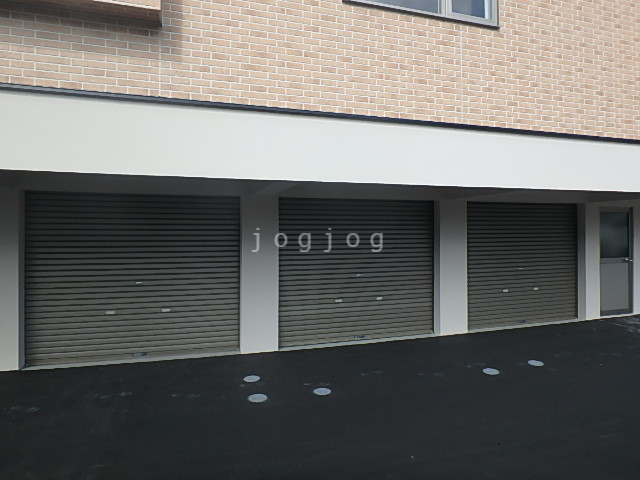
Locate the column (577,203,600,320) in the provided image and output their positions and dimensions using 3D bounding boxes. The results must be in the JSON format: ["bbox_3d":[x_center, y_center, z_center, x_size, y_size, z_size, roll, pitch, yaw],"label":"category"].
[{"bbox_3d":[5.025,0.369,7.983,0.350,2.150,0.230,0,0,-18],"label":"column"}]

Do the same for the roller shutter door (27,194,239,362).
[{"bbox_3d":[-2.410,0.485,5.718,2.665,2.195,0.100,0,0,-18],"label":"roller shutter door"}]

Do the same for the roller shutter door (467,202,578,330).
[{"bbox_3d":[3.615,0.404,7.634,2.590,2.170,0.100,0,0,-18],"label":"roller shutter door"}]

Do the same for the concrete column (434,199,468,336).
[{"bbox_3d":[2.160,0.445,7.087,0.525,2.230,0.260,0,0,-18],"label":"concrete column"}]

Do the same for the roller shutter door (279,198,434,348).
[{"bbox_3d":[0.638,0.475,6.739,2.646,2.225,0.080,0,0,-18],"label":"roller shutter door"}]

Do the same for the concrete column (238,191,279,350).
[{"bbox_3d":[-0.908,0.485,6.260,0.521,2.244,0.420,0,0,-18],"label":"concrete column"}]

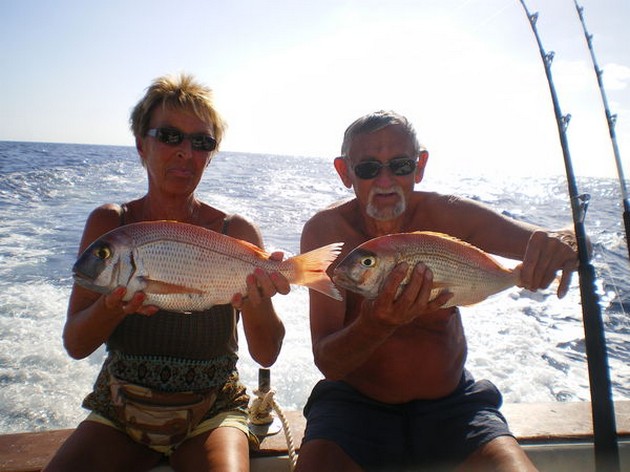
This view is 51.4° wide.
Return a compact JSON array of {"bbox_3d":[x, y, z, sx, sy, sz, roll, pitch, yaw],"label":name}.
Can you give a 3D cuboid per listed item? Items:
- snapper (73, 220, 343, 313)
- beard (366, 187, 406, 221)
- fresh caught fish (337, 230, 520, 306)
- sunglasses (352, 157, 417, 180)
[{"bbox_3d":[-0.181,0.051,1.100,0.445,0.150,0.064,0,6,-2],"label":"snapper"},{"bbox_3d":[0.151,-0.069,1.385,0.084,0.072,0.050,-6,8,1],"label":"beard"},{"bbox_3d":[0.215,0.057,1.120,0.365,0.130,0.058,0,7,-9],"label":"fresh caught fish"},{"bbox_3d":[0.147,-0.153,1.457,0.140,0.042,0.140,-6,8,1],"label":"sunglasses"}]

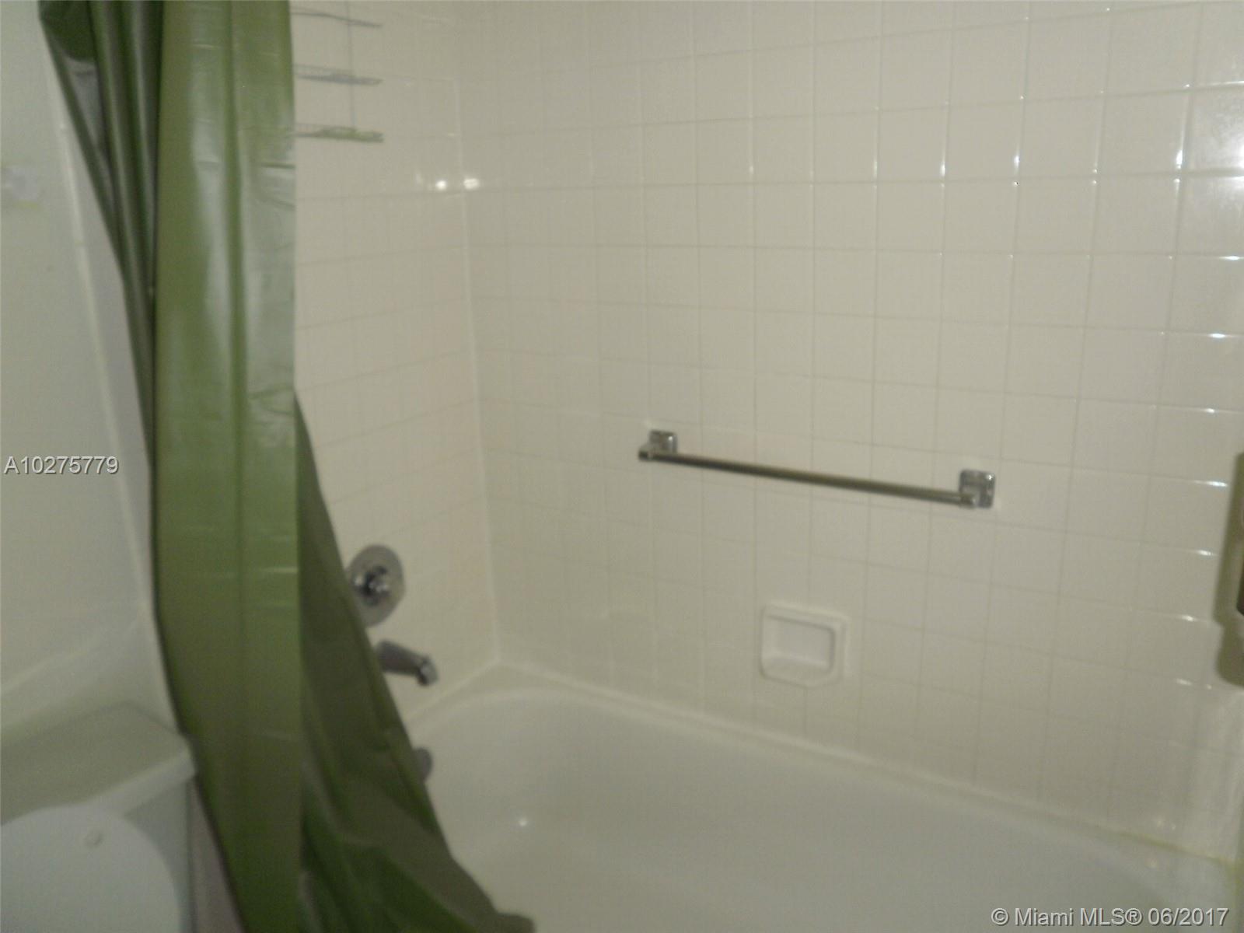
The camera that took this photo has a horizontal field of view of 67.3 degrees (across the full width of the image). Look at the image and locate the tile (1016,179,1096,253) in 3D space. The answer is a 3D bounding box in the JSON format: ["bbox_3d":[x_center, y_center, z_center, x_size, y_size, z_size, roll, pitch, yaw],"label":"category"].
[{"bbox_3d":[0.651,-0.375,1.395,0.108,0.108,0.009,8,20,31],"label":"tile"}]

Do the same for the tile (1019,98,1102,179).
[{"bbox_3d":[0.645,-0.480,1.365,0.108,0.108,0.009,8,20,31],"label":"tile"}]

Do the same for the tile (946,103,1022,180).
[{"bbox_3d":[0.554,-0.495,1.420,0.108,0.108,0.009,8,20,31],"label":"tile"}]

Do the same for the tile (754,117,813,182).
[{"bbox_3d":[0.275,-0.536,1.586,0.108,0.108,0.009,8,21,31],"label":"tile"}]

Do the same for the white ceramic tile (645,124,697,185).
[{"bbox_3d":[0.090,-0.566,1.697,0.108,0.108,0.009,8,21,31],"label":"white ceramic tile"}]

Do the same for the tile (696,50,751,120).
[{"bbox_3d":[0.171,-0.645,1.591,0.108,0.108,0.008,8,20,31],"label":"tile"}]

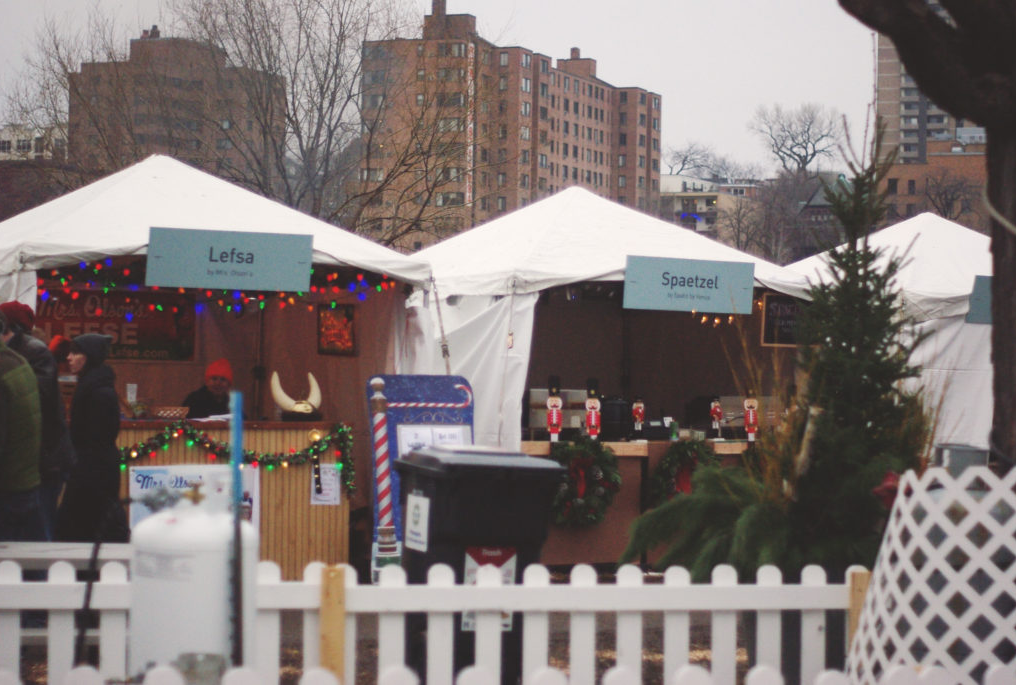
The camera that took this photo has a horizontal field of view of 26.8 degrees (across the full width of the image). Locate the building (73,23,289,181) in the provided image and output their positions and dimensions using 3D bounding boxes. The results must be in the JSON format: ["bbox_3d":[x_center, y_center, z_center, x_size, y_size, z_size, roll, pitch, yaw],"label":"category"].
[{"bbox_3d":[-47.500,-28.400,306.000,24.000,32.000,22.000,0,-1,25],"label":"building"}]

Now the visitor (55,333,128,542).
[{"bbox_3d":[-2.690,0.785,13.800,0.440,1.700,0.500,1,0,0],"label":"visitor"}]

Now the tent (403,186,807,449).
[{"bbox_3d":[0.570,0.200,18.000,3.100,3.050,3.100,1,-1,-28],"label":"tent"}]

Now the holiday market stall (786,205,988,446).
[{"bbox_3d":[3.920,0.320,19.900,3.100,3.080,3.100,1,-1,-28],"label":"holiday market stall"}]

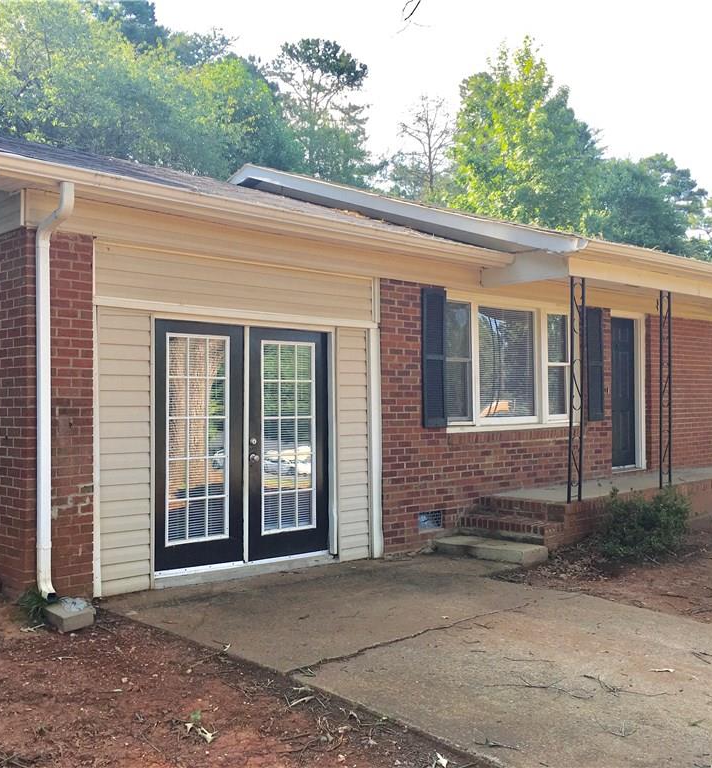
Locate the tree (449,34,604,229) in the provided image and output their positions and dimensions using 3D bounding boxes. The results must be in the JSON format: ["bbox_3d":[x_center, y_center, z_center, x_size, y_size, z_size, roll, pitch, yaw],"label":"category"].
[{"bbox_3d":[6.036,-5.094,31.041,6.000,14.900,6.000,1,-2,-43],"label":"tree"}]

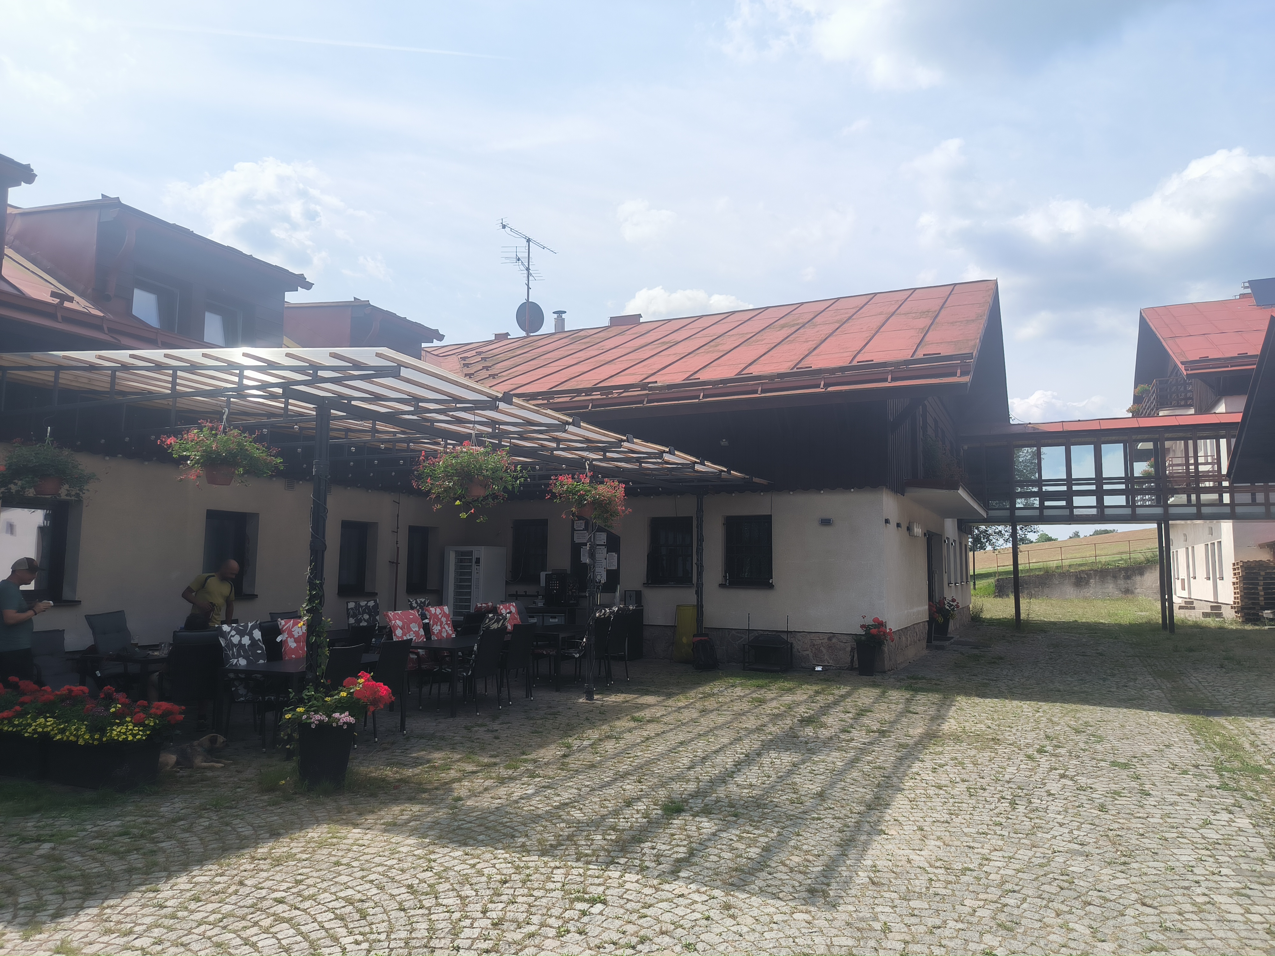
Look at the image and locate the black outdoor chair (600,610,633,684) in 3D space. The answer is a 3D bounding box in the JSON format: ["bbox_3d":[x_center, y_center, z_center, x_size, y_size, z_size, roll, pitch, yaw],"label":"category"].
[{"bbox_3d":[-0.466,2.499,12.990,0.650,0.940,0.560,-2,-6,23],"label":"black outdoor chair"}]

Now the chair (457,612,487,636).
[{"bbox_3d":[-2.540,2.365,12.513,0.600,0.930,0.560,-2,-7,24],"label":"chair"}]

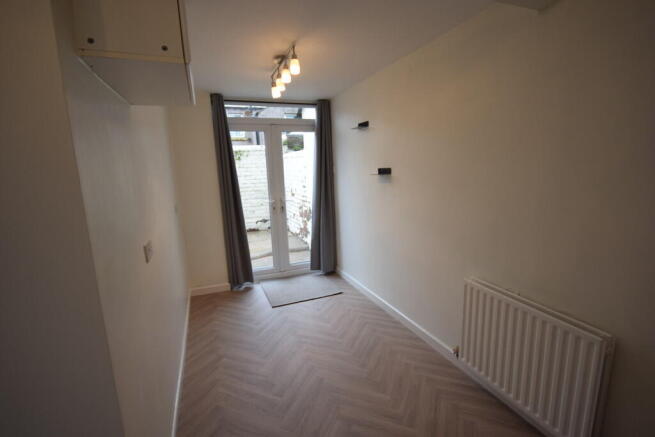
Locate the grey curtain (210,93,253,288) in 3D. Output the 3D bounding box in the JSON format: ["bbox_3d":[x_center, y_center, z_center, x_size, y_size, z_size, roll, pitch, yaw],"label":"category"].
[{"bbox_3d":[-1.086,-0.252,3.400,0.281,2.241,0.120,-5,11,-22],"label":"grey curtain"}]

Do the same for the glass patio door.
[{"bbox_3d":[-0.628,-0.196,3.743,1.140,1.983,0.067,-5,11,-22],"label":"glass patio door"}]

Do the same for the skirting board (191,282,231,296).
[{"bbox_3d":[-1.401,0.870,3.526,0.459,0.087,0.019,-5,11,-22],"label":"skirting board"}]

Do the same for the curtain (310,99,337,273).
[{"bbox_3d":[-0.067,-0.354,3.826,0.333,2.245,0.127,-5,11,-22],"label":"curtain"}]

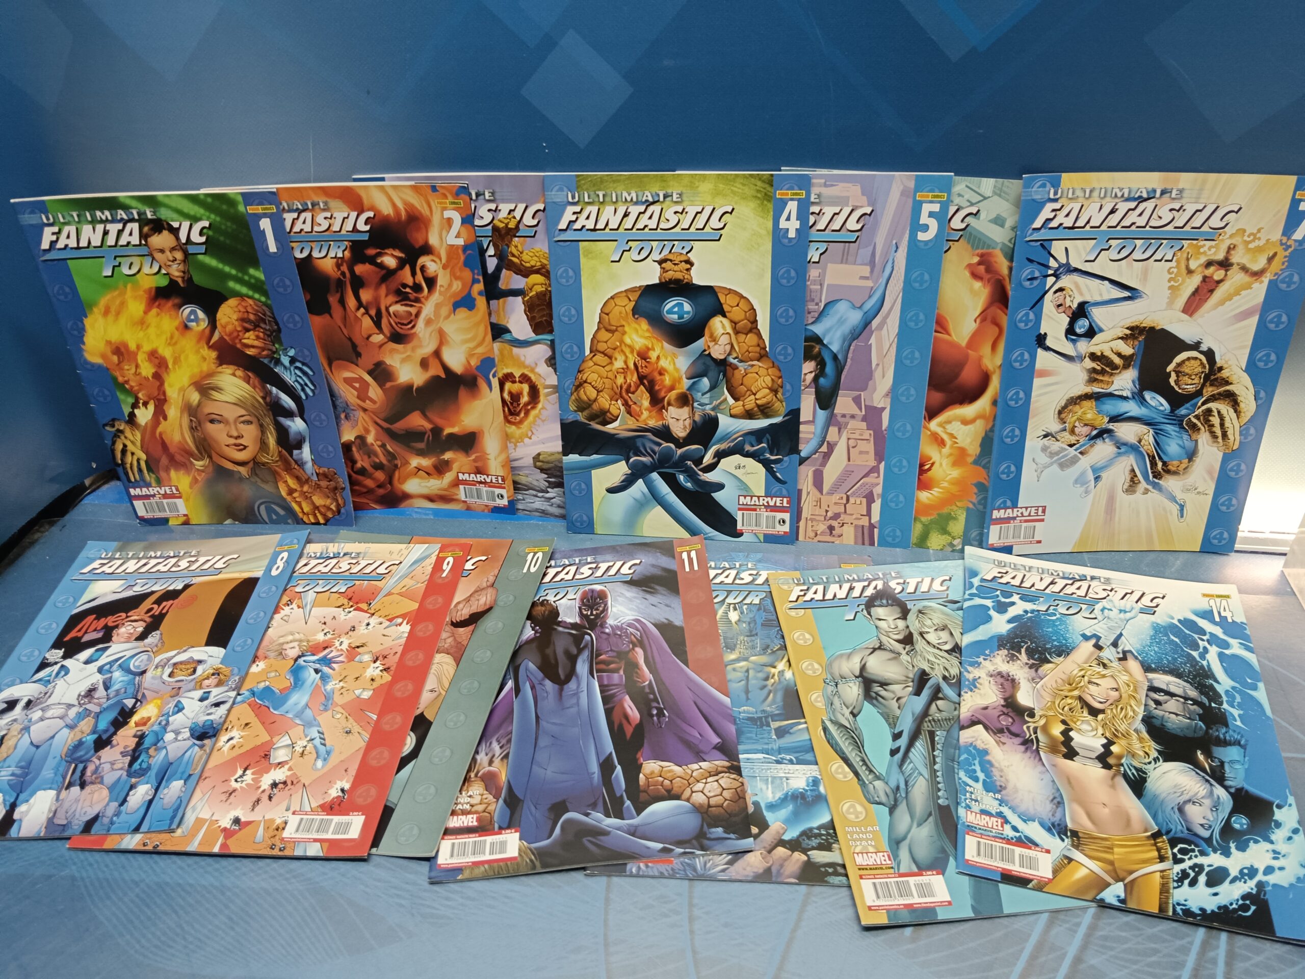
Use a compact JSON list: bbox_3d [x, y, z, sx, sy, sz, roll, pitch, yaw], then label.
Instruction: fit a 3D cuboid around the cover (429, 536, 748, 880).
[{"bbox_3d":[-0.039,0.120,0.616,0.170,0.005,0.260,-6,37,0],"label":"cover"}]

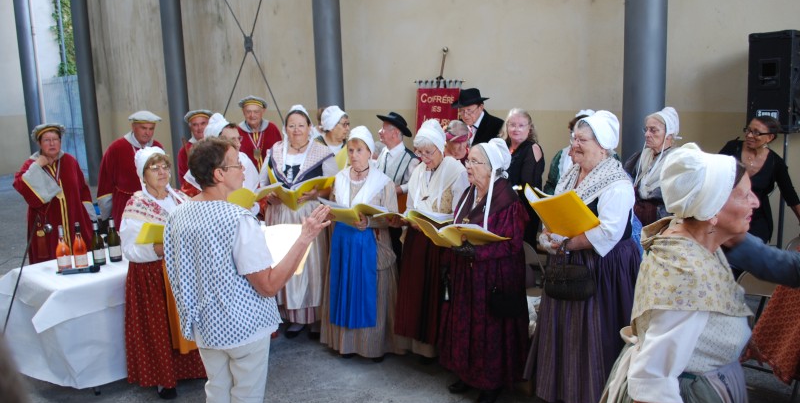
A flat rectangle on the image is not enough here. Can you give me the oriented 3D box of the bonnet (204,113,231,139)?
[{"bbox_3d":[-1.313,-0.532,4.350,0.190,0.200,0.180,0,9,10],"label":"bonnet"}]

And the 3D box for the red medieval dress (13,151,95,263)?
[{"bbox_3d":[-2.736,0.297,4.895,0.640,1.380,0.450,-8,10,-35],"label":"red medieval dress"}]

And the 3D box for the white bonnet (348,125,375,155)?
[{"bbox_3d":[-0.255,-0.404,3.980,0.180,0.200,0.200,4,11,33],"label":"white bonnet"}]

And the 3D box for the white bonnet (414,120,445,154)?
[{"bbox_3d":[0.204,-0.435,4.020,0.195,0.220,0.220,4,25,34],"label":"white bonnet"}]

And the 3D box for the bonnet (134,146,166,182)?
[{"bbox_3d":[-1.477,-0.225,3.560,0.200,0.210,0.180,5,11,37],"label":"bonnet"}]

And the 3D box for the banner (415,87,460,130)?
[{"bbox_3d":[0.329,-0.640,5.200,0.410,0.660,0.030,0,9,13],"label":"banner"}]

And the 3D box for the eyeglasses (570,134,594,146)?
[{"bbox_3d":[0.932,-0.309,3.020,0.130,0.045,0.135,-4,9,-15],"label":"eyeglasses"}]

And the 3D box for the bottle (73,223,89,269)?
[{"bbox_3d":[-2.162,0.292,4.043,0.087,0.300,0.087,-2,8,0],"label":"bottle"}]

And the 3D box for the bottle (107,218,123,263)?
[{"bbox_3d":[-1.982,0.267,4.170,0.080,0.305,0.080,-2,9,0],"label":"bottle"}]

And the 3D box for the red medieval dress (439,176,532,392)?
[{"bbox_3d":[0.496,0.478,3.551,0.540,1.250,0.540,-7,10,-33],"label":"red medieval dress"}]

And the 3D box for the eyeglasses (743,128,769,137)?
[{"bbox_3d":[2.620,-0.505,4.400,0.140,0.045,0.140,-8,18,-23],"label":"eyeglasses"}]

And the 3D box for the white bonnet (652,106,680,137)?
[{"bbox_3d":[1.843,-0.552,4.150,0.190,0.200,0.175,0,6,-26],"label":"white bonnet"}]

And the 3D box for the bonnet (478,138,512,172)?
[{"bbox_3d":[0.540,-0.266,3.400,0.190,0.200,0.180,-5,9,-18],"label":"bonnet"}]

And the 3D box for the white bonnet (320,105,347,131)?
[{"bbox_3d":[-0.487,-0.608,4.400,0.190,0.190,0.180,-4,9,-11],"label":"white bonnet"}]

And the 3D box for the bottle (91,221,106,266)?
[{"bbox_3d":[-2.086,0.282,4.133,0.087,0.300,0.087,-2,8,0],"label":"bottle"}]

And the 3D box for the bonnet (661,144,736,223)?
[{"bbox_3d":[0.859,-0.058,1.730,0.205,0.225,0.180,0,9,12],"label":"bonnet"}]

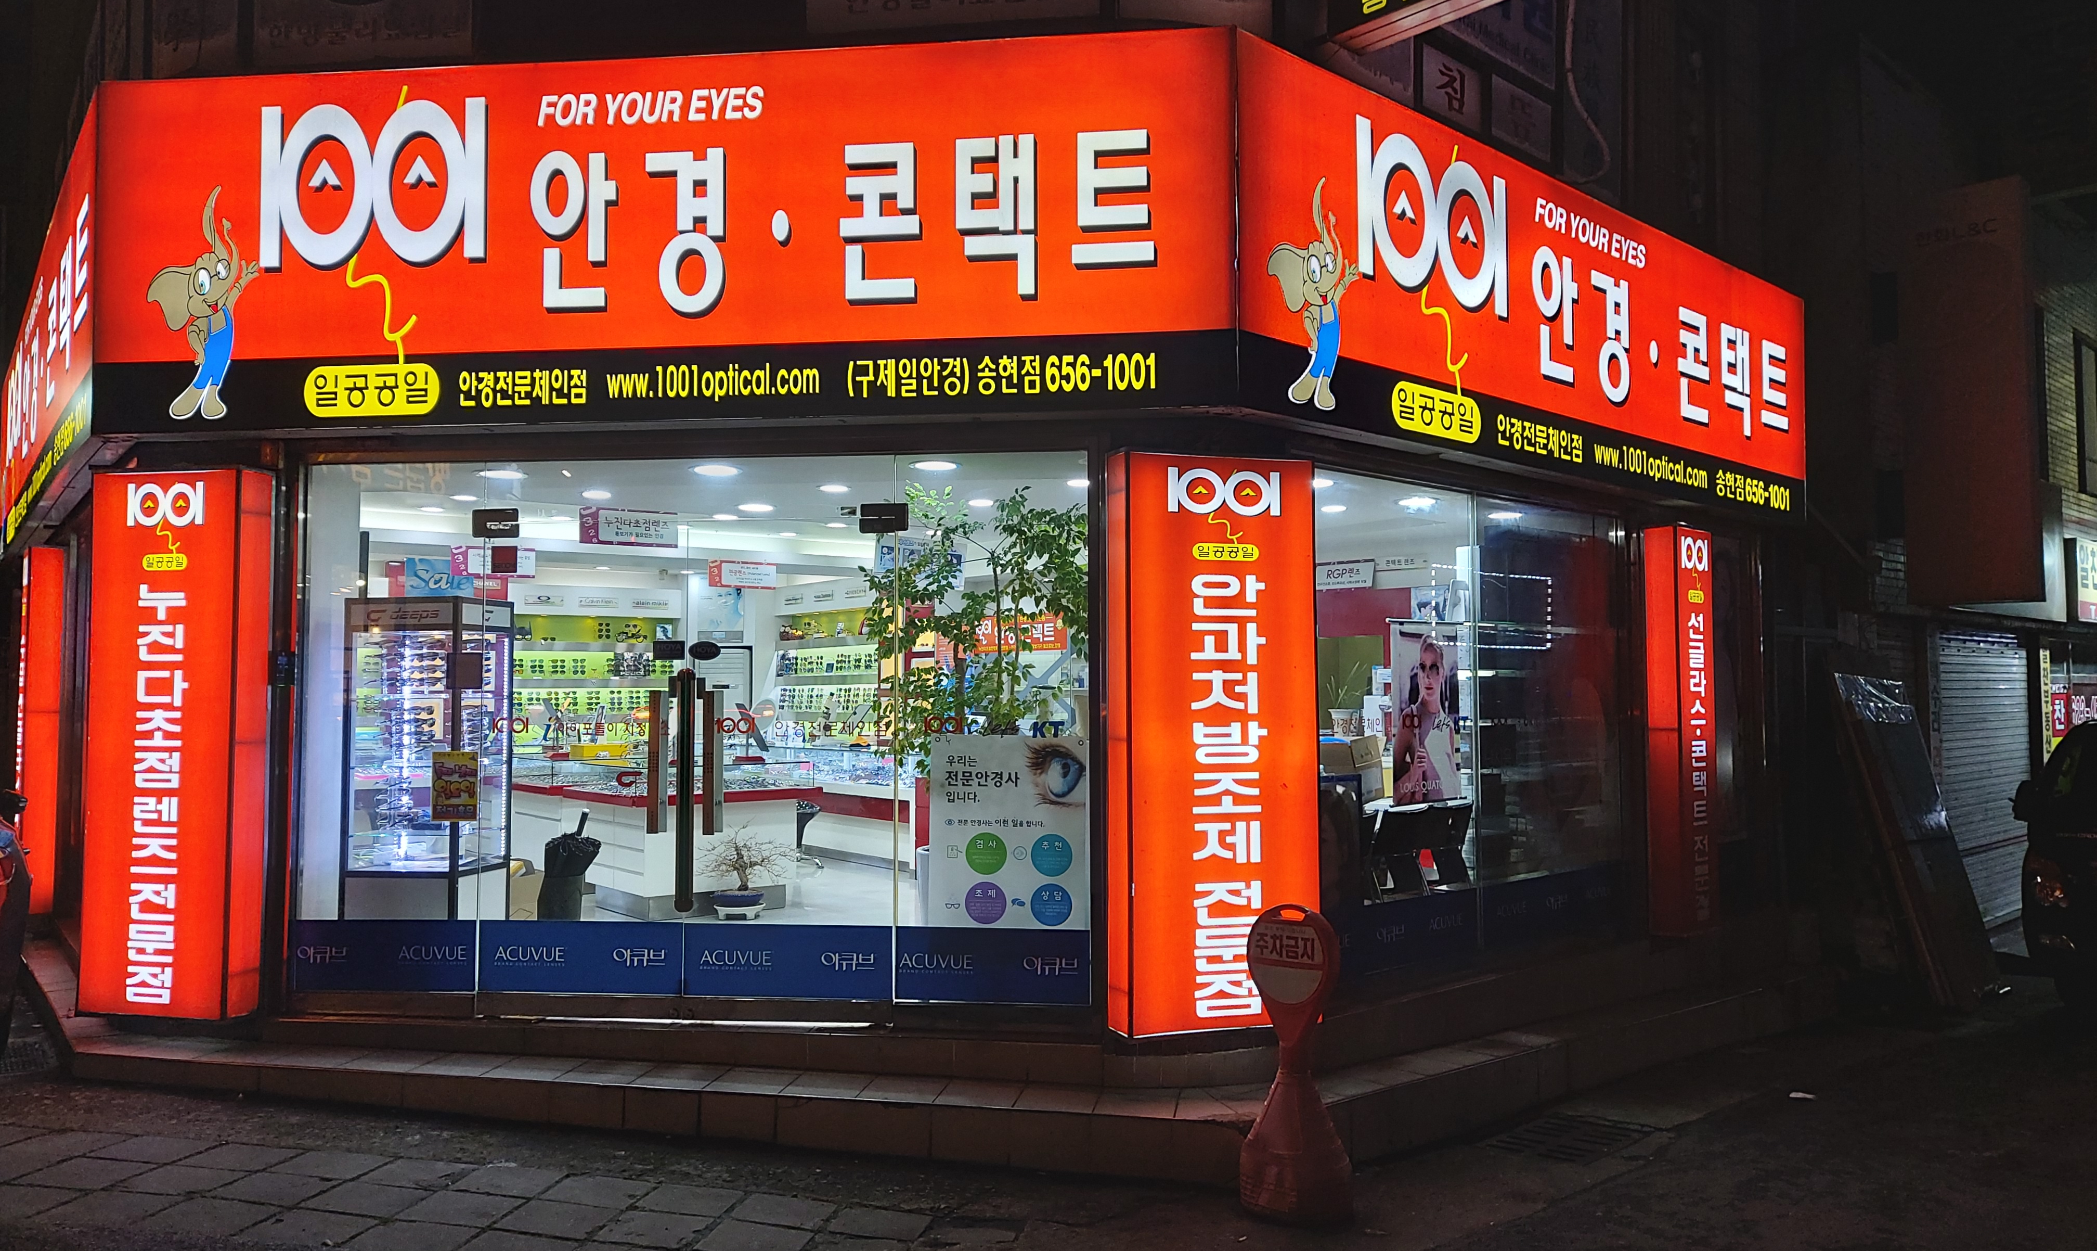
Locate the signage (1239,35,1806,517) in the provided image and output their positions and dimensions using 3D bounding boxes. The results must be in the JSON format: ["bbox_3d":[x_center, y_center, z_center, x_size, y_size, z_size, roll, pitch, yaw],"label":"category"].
[{"bbox_3d":[2.726,-1.492,7.878,5.636,1.486,0.181,2,-4,-43],"label":"signage"}]

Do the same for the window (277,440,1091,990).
[{"bbox_3d":[-1.492,0.414,6.246,3.341,2.209,0.057,0,-3,6],"label":"window"}]

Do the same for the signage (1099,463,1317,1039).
[{"bbox_3d":[0.664,0.459,6.073,0.826,2.272,0.217,1,-3,-19],"label":"signage"}]

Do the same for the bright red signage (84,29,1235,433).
[{"bbox_3d":[-1.642,-1.571,6.251,4.788,1.503,0.181,0,-3,6],"label":"bright red signage"}]

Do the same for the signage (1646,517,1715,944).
[{"bbox_3d":[3.586,0.593,8.574,0.431,2.274,0.181,2,-4,-40],"label":"signage"}]

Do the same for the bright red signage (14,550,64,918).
[{"bbox_3d":[-6.240,0.636,9.363,0.162,2.207,0.445,2,-4,-39],"label":"bright red signage"}]

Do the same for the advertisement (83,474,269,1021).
[{"bbox_3d":[-3.692,0.484,6.409,0.740,2.280,0.203,-1,-3,15],"label":"advertisement"}]

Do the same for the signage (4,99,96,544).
[{"bbox_3d":[-6.116,-1.403,9.312,0.181,1.492,7.119,2,-4,-37],"label":"signage"}]

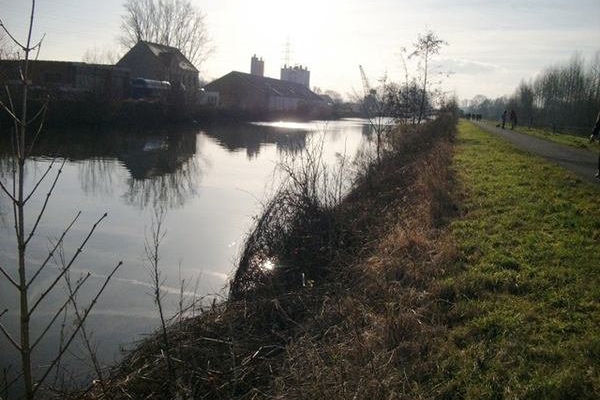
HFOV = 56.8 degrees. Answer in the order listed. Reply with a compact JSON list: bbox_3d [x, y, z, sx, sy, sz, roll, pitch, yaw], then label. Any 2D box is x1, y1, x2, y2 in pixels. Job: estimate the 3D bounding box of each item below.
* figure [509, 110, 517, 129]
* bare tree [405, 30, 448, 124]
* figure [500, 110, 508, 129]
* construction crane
[{"bbox_3d":[18.650,-6.986,48.500,0.500,1.750,0.550,2,10,-6],"label":"figure"},{"bbox_3d":[9.122,-8.798,40.000,3.100,6.900,3.000,3,10,0],"label":"bare tree"},{"bbox_3d":[18.091,-7.058,49.000,0.470,1.700,0.520,2,10,-6],"label":"figure"},{"bbox_3d":[33.099,-53.056,270.000,10.000,24.500,5.000,-5,13,-41],"label":"construction crane"}]

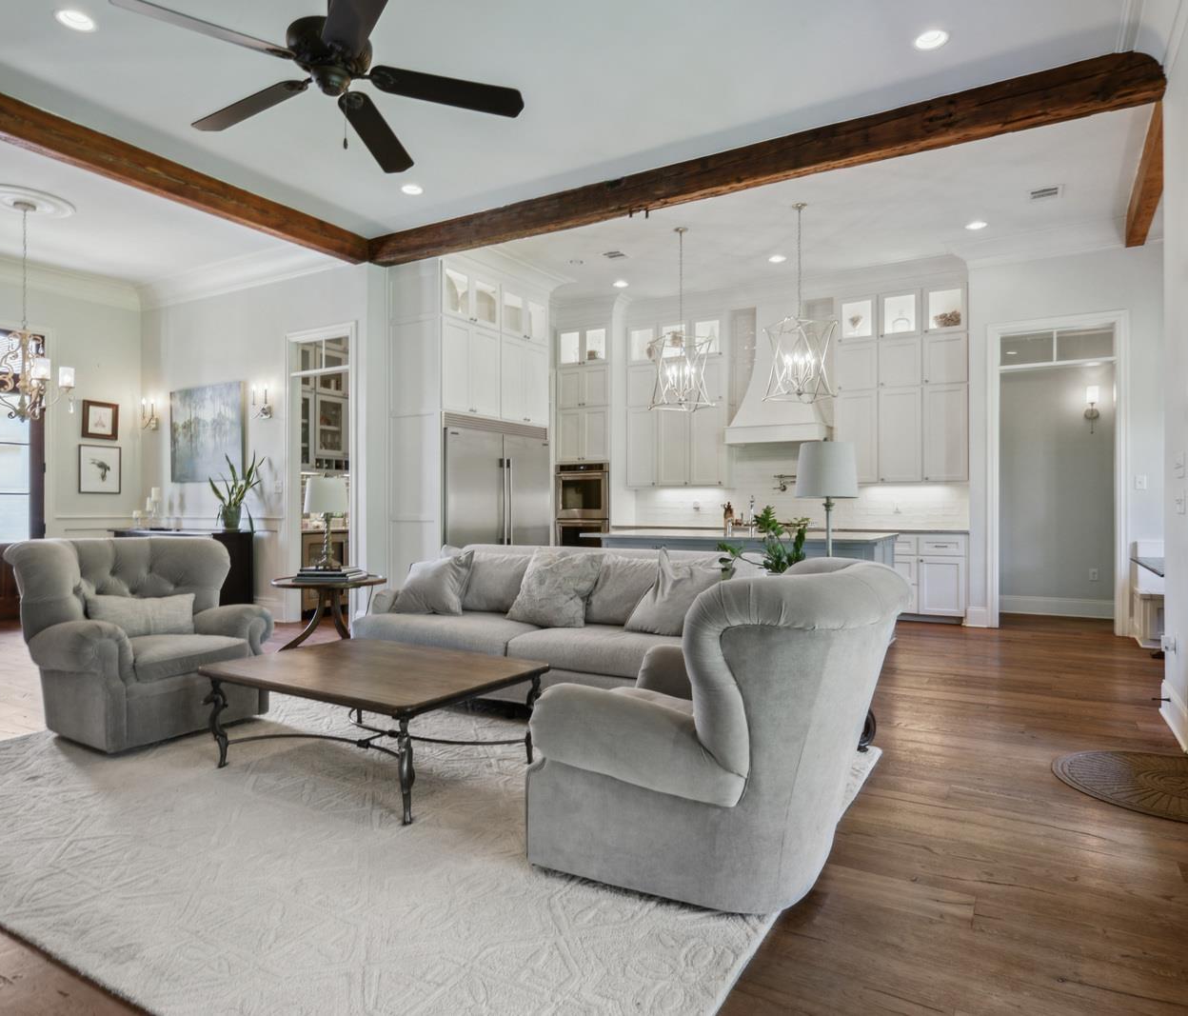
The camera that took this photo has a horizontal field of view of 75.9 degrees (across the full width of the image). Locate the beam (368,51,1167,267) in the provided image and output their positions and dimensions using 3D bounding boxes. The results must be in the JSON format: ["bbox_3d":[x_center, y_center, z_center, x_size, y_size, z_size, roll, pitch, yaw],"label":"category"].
[{"bbox_3d":[0.530,-2.373,5.632,5.978,0.243,0.186,0,0,30],"label":"beam"}]

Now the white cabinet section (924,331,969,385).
[{"bbox_3d":[3.732,-1.548,8.060,0.421,0.501,0.330,0,0,30],"label":"white cabinet section"}]

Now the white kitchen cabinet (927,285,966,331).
[{"bbox_3d":[3.658,-2.020,7.876,0.390,0.410,0.330,0,0,30],"label":"white kitchen cabinet"}]

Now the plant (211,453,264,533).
[{"bbox_3d":[-3.657,-0.170,7.800,0.470,0.770,0.410,0,0,30],"label":"plant"}]

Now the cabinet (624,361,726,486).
[{"bbox_3d":[1.048,-1.020,9.405,1.320,1.490,0.340,0,0,30],"label":"cabinet"}]

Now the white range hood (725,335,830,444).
[{"bbox_3d":[2.087,-1.324,8.557,1.044,1.217,0.633,0,0,30],"label":"white range hood"}]

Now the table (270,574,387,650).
[{"bbox_3d":[-1.895,0.830,5.450,0.820,0.630,0.820,0,0,30],"label":"table"}]

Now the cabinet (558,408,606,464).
[{"bbox_3d":[0.020,-0.893,9.699,0.745,0.645,0.600,0,0,30],"label":"cabinet"}]

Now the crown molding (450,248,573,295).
[{"bbox_3d":[-0.796,-2.495,7.860,0.200,0.190,1.950,0,0,30],"label":"crown molding"}]

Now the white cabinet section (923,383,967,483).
[{"bbox_3d":[3.732,-0.789,8.060,0.421,0.999,0.330,0,0,30],"label":"white cabinet section"}]

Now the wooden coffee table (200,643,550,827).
[{"bbox_3d":[-0.939,0.919,3.343,1.220,0.435,0.900,0,0,30],"label":"wooden coffee table"}]

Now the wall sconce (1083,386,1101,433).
[{"bbox_3d":[5.172,-1.018,7.899,0.140,0.490,0.140,0,0,30],"label":"wall sconce"}]

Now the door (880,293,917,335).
[{"bbox_3d":[3.274,-2.076,8.164,0.382,0.397,0.050,0,0,30],"label":"door"}]

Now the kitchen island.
[{"bbox_3d":[1.277,0.688,6.739,2.490,0.915,1.280,0,0,30],"label":"kitchen island"}]

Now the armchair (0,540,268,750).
[{"bbox_3d":[-2.445,0.650,4.117,1.028,0.960,1.073,0,0,31],"label":"armchair"}]

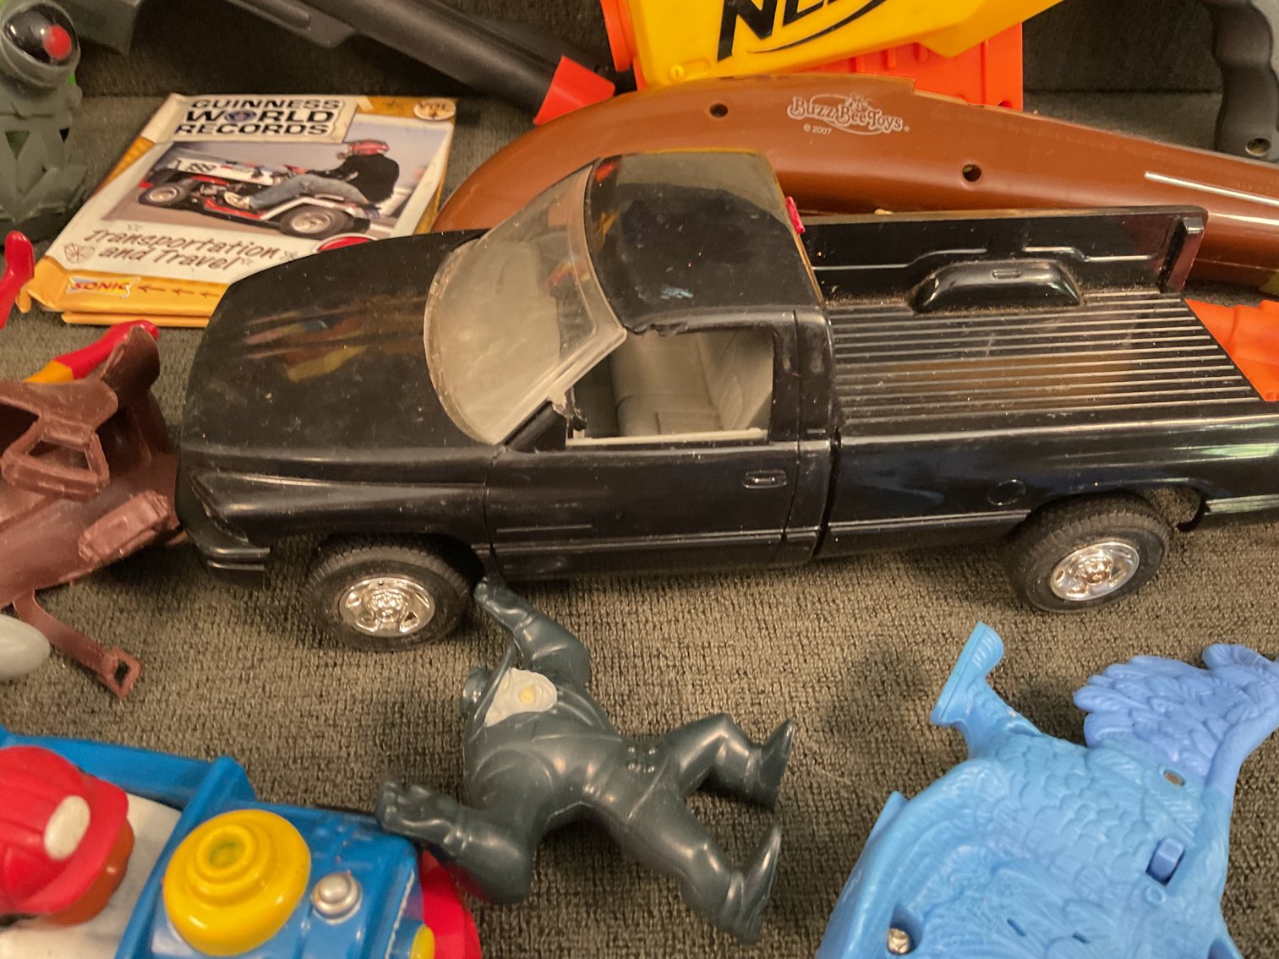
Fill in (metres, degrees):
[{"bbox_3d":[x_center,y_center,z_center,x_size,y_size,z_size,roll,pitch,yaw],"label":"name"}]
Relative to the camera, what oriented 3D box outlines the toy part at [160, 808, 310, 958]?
[{"bbox_3d":[-0.057,0.056,0.151,0.020,0.013,0.020,-3,44,-3],"label":"toy part"}]

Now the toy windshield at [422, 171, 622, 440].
[{"bbox_3d":[-0.023,-0.036,0.204,0.039,0.008,0.069,-28,40,20],"label":"toy windshield"}]

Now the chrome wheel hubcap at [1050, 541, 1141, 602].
[{"bbox_3d":[0.093,0.019,0.218,0.018,0.018,0.004,-3,44,-3],"label":"chrome wheel hubcap"}]

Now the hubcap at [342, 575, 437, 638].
[{"bbox_3d":[-0.049,0.026,0.210,0.018,0.018,0.004,-3,44,-3],"label":"hubcap"}]

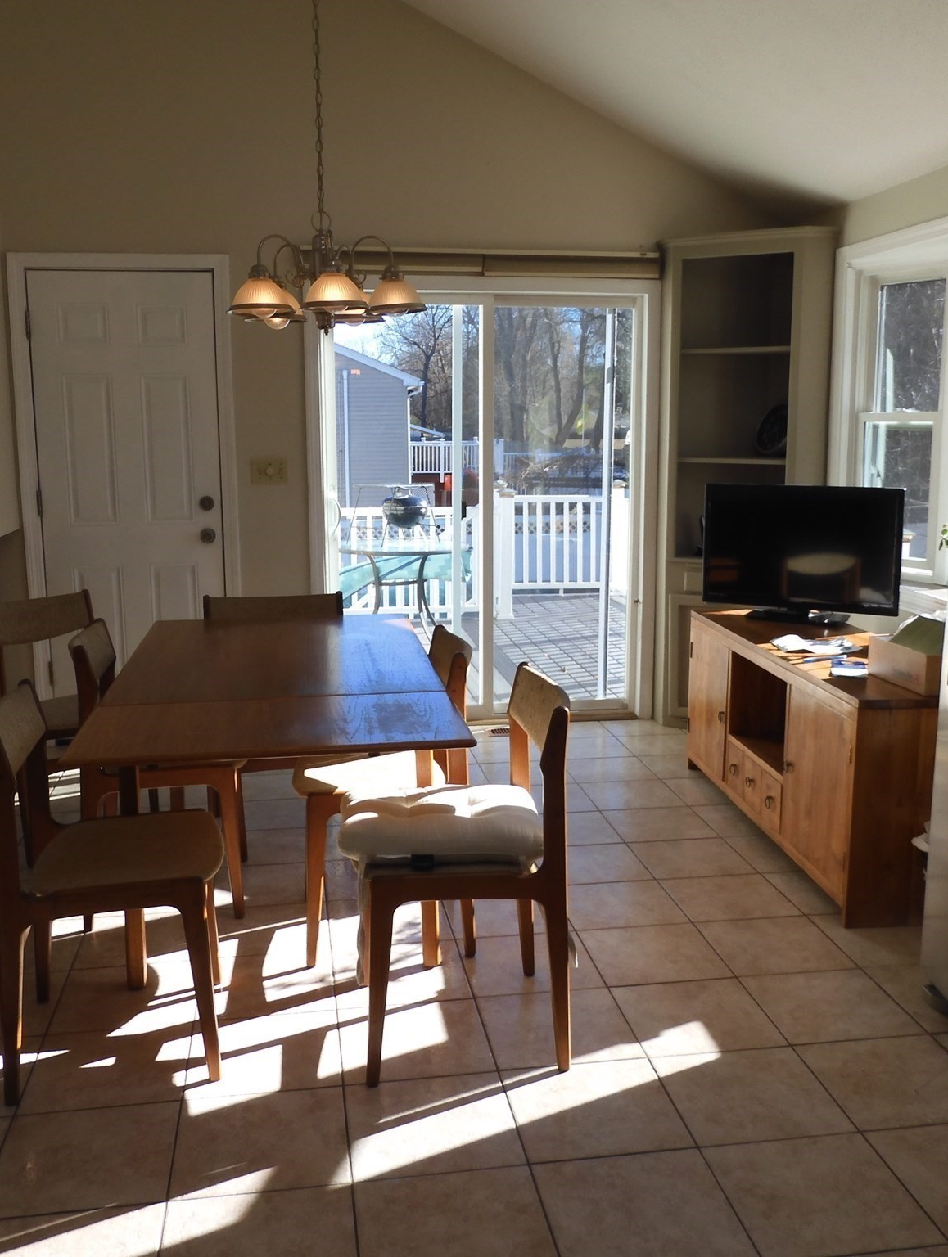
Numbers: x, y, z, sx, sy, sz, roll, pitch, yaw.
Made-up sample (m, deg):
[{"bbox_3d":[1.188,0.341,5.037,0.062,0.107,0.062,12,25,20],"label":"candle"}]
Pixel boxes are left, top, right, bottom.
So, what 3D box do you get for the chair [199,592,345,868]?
[{"bbox_3d":[-0.687,0.312,4.051,0.485,0.831,0.505,-2,10,-9],"label":"chair"}]

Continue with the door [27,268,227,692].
[{"bbox_3d":[-1.498,-0.519,5.136,0.771,2.032,0.060,-2,10,-9],"label":"door"}]

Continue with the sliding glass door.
[{"bbox_3d":[0.061,-0.547,5.415,1.477,2.015,0.110,-2,10,-9],"label":"sliding glass door"}]

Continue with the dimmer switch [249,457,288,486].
[{"bbox_3d":[-0.911,-0.697,5.168,0.162,0.114,0.020,-2,10,-9],"label":"dimmer switch"}]

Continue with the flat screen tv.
[{"bbox_3d":[1.235,-0.280,4.413,0.742,0.514,0.190,6,12,29],"label":"flat screen tv"}]

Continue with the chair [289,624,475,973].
[{"bbox_3d":[-0.256,0.448,3.287,0.505,0.831,0.485,-1,10,-7],"label":"chair"}]

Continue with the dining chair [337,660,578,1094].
[{"bbox_3d":[-0.045,0.547,2.736,0.505,0.831,0.485,-1,10,-7],"label":"dining chair"}]

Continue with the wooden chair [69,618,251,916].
[{"bbox_3d":[-0.916,0.406,3.474,0.480,0.810,0.485,-2,10,-11],"label":"wooden chair"}]

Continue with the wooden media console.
[{"bbox_3d":[1.217,0.390,4.040,0.483,0.673,1.555,-1,10,-6],"label":"wooden media console"}]

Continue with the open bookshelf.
[{"bbox_3d":[1.260,-0.637,5.362,0.759,2.225,0.476,7,13,35],"label":"open bookshelf"}]

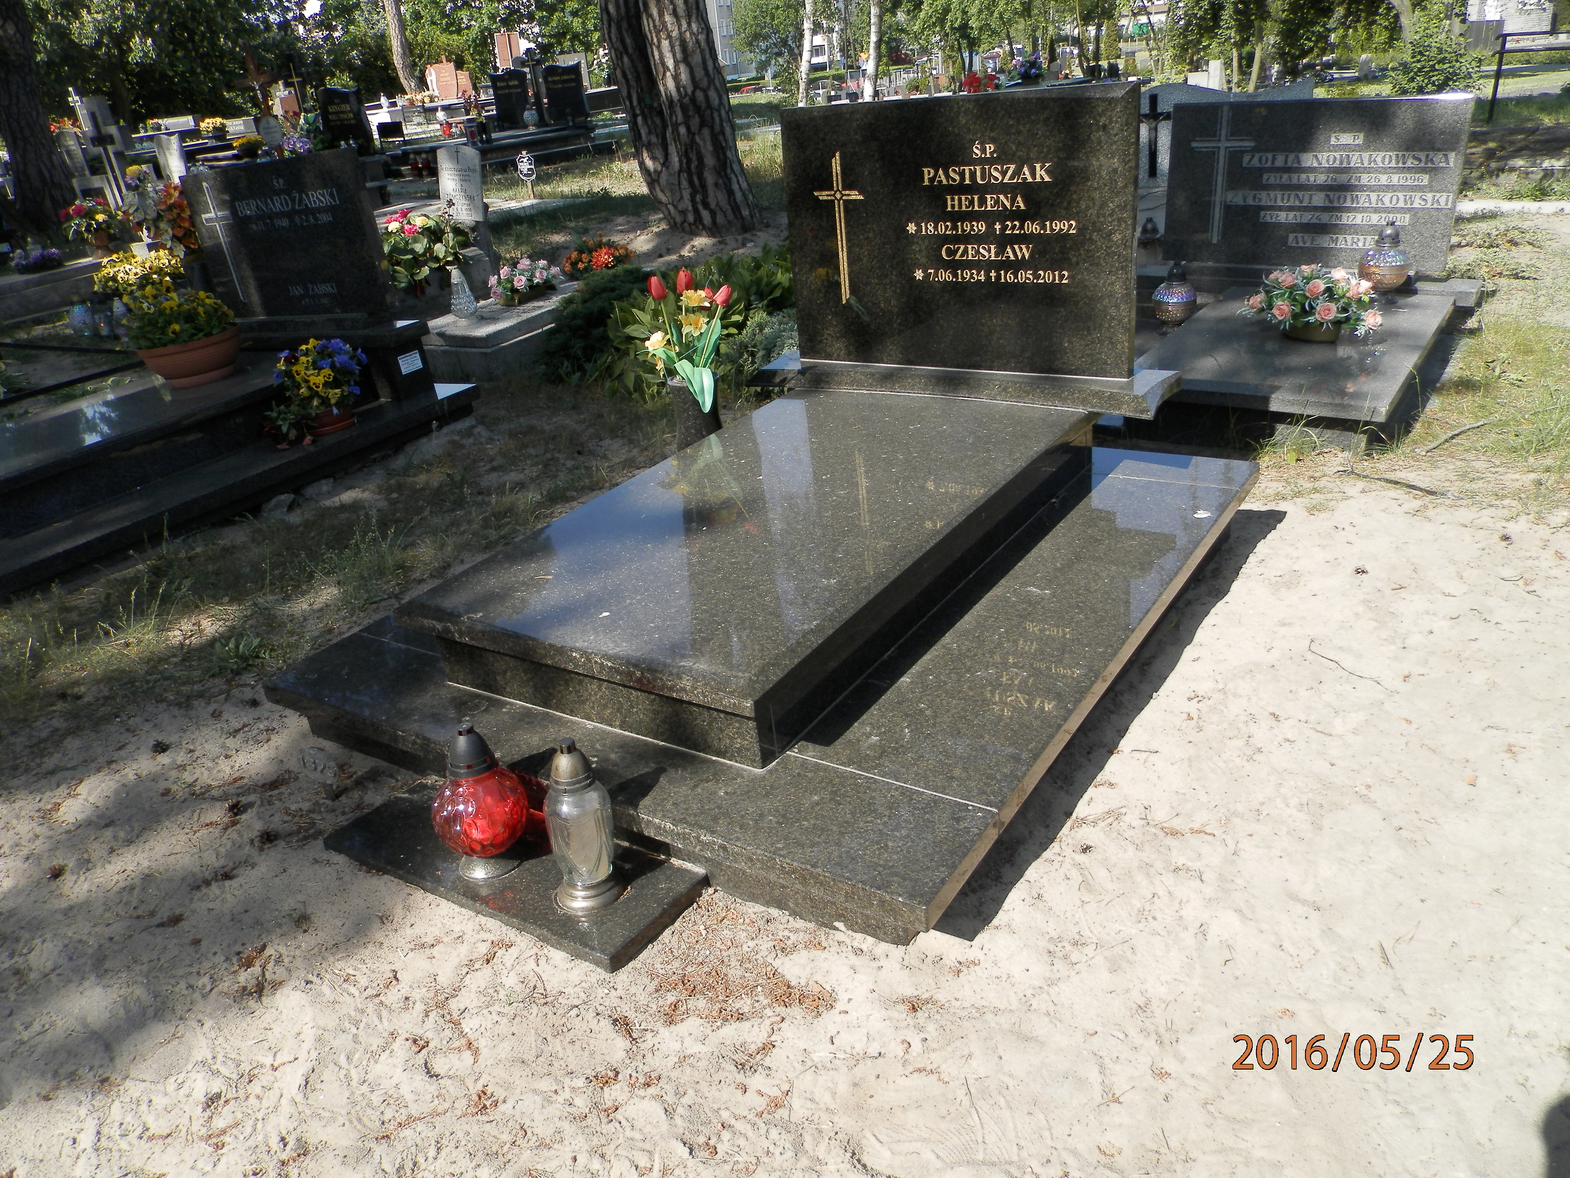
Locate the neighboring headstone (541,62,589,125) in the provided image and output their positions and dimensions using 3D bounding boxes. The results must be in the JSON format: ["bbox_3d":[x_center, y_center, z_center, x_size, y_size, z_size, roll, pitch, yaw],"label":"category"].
[{"bbox_3d":[-2.877,-6.512,14.900,0.620,0.740,0.100,3,26,19],"label":"neighboring headstone"}]

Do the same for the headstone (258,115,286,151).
[{"bbox_3d":[-4.669,-4.145,10.300,0.290,0.310,0.050,1,26,14],"label":"headstone"}]

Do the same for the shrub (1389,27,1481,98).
[{"bbox_3d":[8.118,-6.613,14.200,1.100,0.900,1.000,11,30,32],"label":"shrub"}]

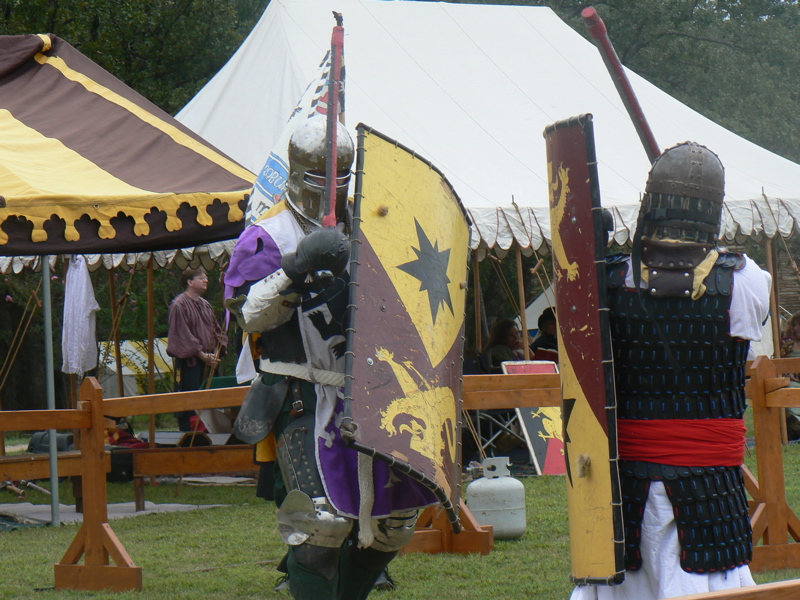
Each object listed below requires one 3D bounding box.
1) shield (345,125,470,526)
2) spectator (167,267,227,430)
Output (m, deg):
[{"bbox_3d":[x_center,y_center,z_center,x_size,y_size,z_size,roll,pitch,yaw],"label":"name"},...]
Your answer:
[{"bbox_3d":[0.068,0.079,10.980,0.116,1.194,0.682,-17,-37,28],"label":"shield"},{"bbox_3d":[-1.746,0.582,29.300,0.580,1.760,0.420,-2,0,-45],"label":"spectator"}]

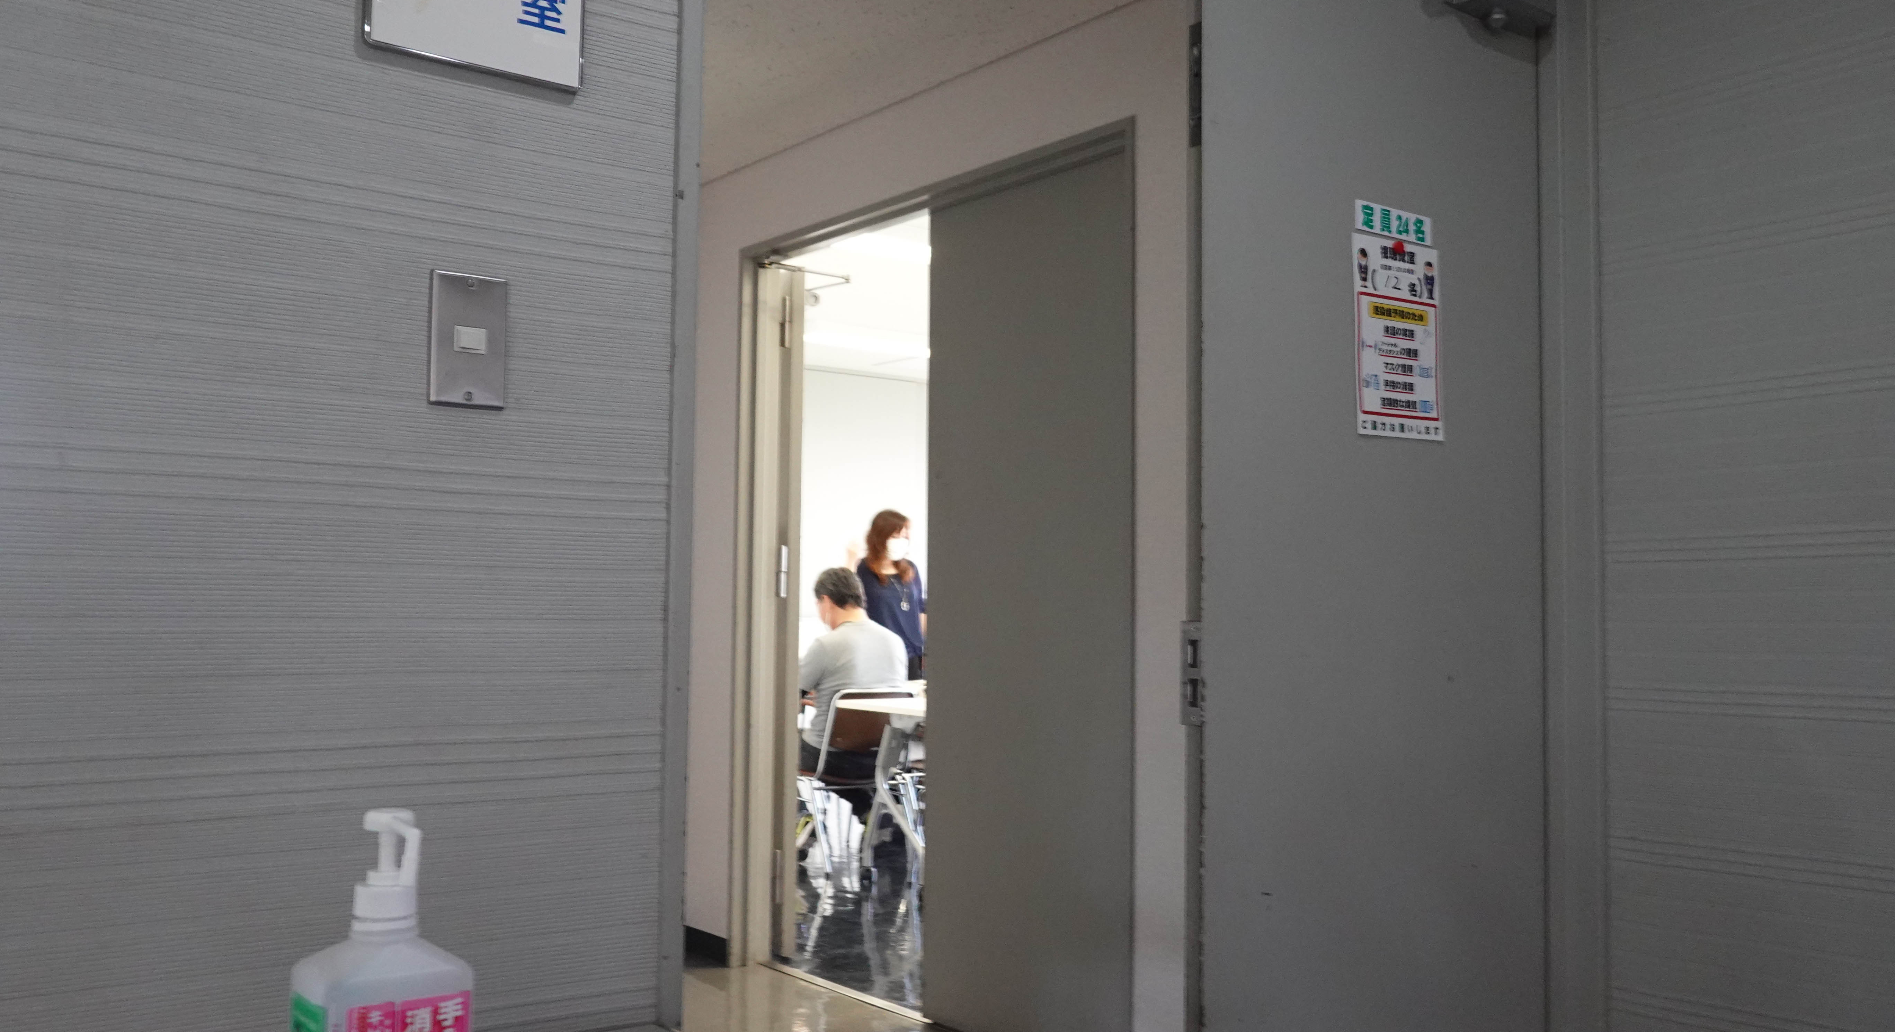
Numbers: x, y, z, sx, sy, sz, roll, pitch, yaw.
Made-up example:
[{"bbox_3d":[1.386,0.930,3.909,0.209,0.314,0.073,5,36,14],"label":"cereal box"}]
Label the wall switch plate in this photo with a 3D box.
[{"bbox_3d":[-0.445,-0.163,1.467,0.070,0.120,0.010,3,-4,-38],"label":"wall switch plate"}]

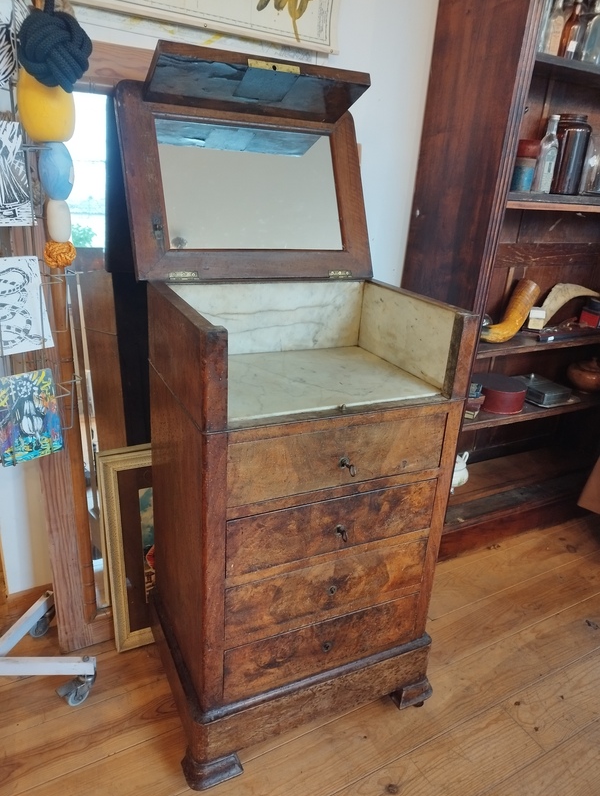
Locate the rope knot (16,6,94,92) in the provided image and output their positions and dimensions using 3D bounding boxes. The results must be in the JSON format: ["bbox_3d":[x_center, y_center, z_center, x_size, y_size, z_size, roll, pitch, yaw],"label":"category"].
[{"bbox_3d":[-0.388,-0.552,0.877,0.112,0.115,0.112,-6,22,-25],"label":"rope knot"}]

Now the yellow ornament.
[{"bbox_3d":[-0.411,-0.476,0.897,0.086,0.109,0.086,-6,22,-25],"label":"yellow ornament"}]

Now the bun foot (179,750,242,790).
[{"bbox_3d":[-0.182,0.735,1.150,0.102,0.051,0.096,-6,22,-25],"label":"bun foot"}]

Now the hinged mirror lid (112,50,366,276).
[{"bbox_3d":[-0.072,-0.489,1.208,0.578,0.430,0.187,-6,-2,-25],"label":"hinged mirror lid"}]

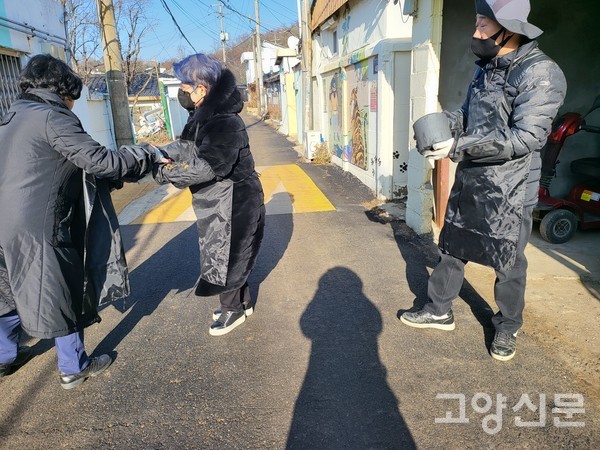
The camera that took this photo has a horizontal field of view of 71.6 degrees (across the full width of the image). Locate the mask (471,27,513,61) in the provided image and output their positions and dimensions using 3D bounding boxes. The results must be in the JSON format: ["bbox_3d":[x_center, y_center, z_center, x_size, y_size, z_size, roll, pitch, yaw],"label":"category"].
[{"bbox_3d":[0.865,-0.818,1.880,0.125,0.145,0.145,-9,18,-20],"label":"mask"}]

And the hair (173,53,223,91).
[{"bbox_3d":[-0.537,-0.799,2.180,0.235,0.190,0.180,-7,18,-14],"label":"hair"}]

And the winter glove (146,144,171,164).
[{"bbox_3d":[-0.752,-0.376,2.220,0.140,0.100,0.100,-8,18,-18],"label":"winter glove"}]

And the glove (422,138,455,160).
[{"bbox_3d":[0.649,-0.354,1.950,0.150,0.100,0.100,-9,18,-20],"label":"glove"}]

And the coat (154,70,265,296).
[{"bbox_3d":[-0.510,-0.216,2.374,0.560,1.240,0.500,-8,18,-17],"label":"coat"}]

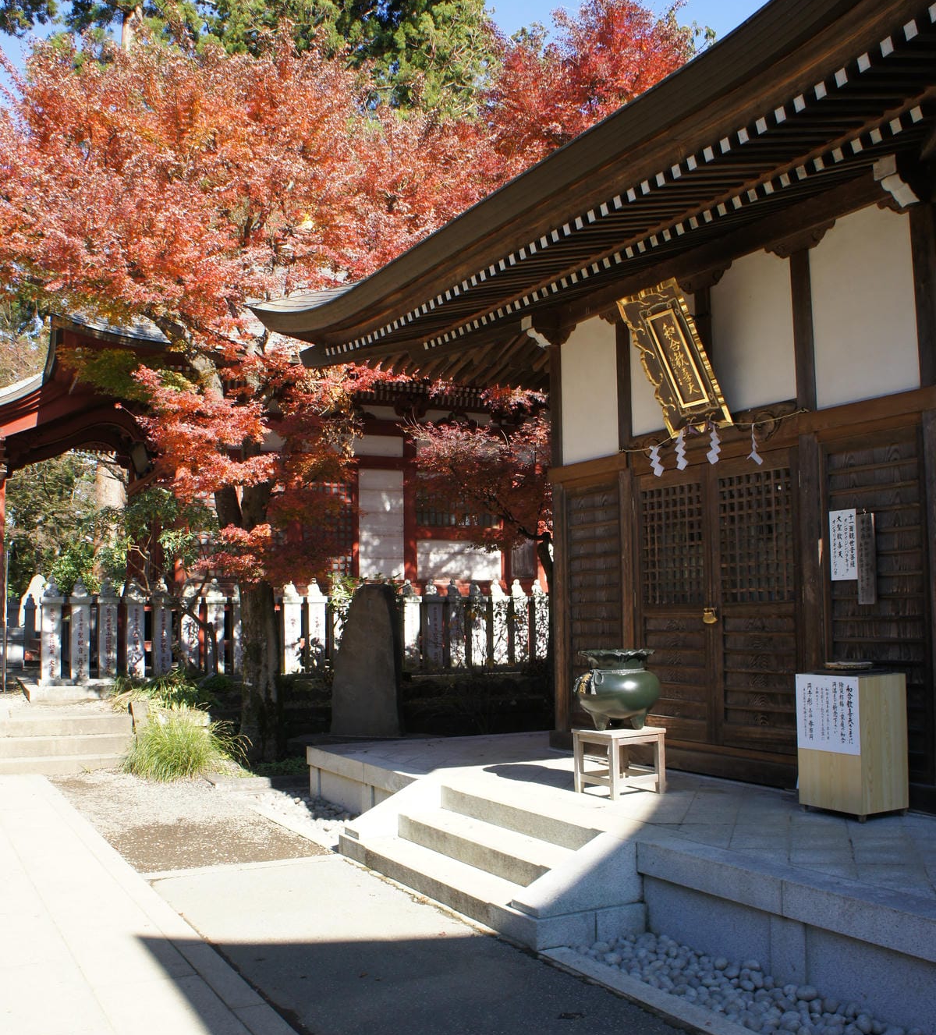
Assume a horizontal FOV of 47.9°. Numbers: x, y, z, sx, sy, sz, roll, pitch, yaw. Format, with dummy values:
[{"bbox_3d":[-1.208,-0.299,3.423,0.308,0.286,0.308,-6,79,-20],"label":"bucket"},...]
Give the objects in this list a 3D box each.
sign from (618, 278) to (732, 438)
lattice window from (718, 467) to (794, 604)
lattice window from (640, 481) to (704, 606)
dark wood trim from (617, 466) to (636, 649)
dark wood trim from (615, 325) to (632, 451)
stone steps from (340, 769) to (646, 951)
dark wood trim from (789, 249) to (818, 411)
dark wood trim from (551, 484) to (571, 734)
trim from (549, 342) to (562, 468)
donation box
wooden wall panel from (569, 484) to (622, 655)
[{"bbox_3d":[1.572,-1.184,7.916,0.099,1.148,0.669,-28,9,-29],"label":"sign"},{"bbox_3d":[2.064,0.136,7.589,0.061,0.953,0.732,3,-7,-30],"label":"lattice window"},{"bbox_3d":[1.617,0.217,8.361,0.061,0.953,0.748,3,-7,-30],"label":"lattice window"},{"bbox_3d":[1.368,0.718,8.737,0.129,2.242,0.188,3,-7,-30],"label":"dark wood trim"},{"bbox_3d":[1.368,-1.112,8.921,0.129,1.148,0.183,3,-7,-30],"label":"dark wood trim"},{"bbox_3d":[0.042,1.950,6.200,0.704,0.427,2.379,3,-7,-30],"label":"stone steps"},{"bbox_3d":[2.342,-1.282,7.240,0.129,1.129,0.173,3,-7,-30],"label":"dark wood trim"},{"bbox_3d":[0.876,0.811,9.587,0.129,2.250,0.200,3,-7,-30],"label":"dark wood trim"},{"bbox_3d":[0.861,-1.029,9.798,0.129,1.160,0.190,3,-7,-30],"label":"trim"},{"bbox_3d":[2.255,1.323,6.185,0.412,0.803,0.456,3,-7,-30],"label":"donation box"},{"bbox_3d":[1.118,0.784,9.189,0.061,2.158,0.790,3,-7,-30],"label":"wooden wall panel"}]

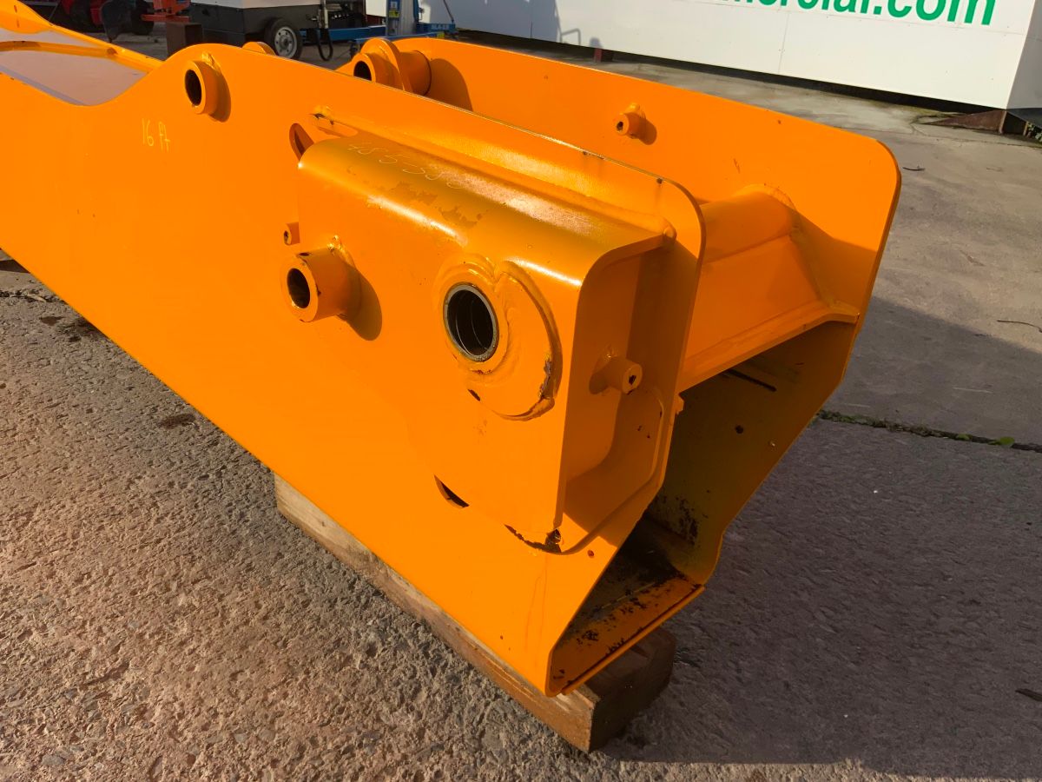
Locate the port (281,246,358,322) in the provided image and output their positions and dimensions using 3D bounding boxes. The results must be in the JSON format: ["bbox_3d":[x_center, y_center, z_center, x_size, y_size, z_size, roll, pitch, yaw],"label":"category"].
[{"bbox_3d":[-0.327,-0.177,1.428,0.076,0.111,0.111,-23,38,-40],"label":"port"}]

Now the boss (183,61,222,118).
[{"bbox_3d":[-0.698,-0.665,1.914,0.039,0.108,0.108,-23,38,-40],"label":"boss"}]

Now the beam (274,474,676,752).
[{"bbox_3d":[-0.170,0.423,2.127,1.117,0.135,0.264,26,35,37],"label":"beam"}]

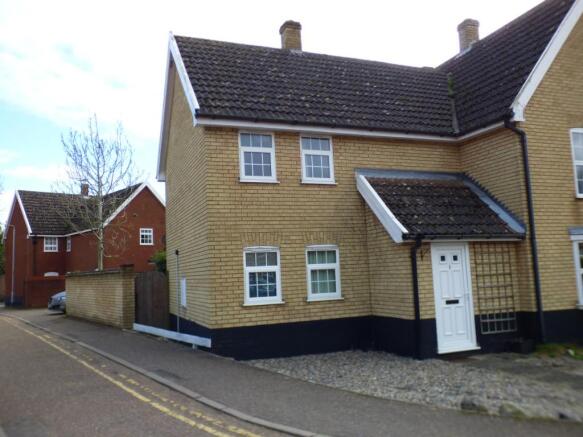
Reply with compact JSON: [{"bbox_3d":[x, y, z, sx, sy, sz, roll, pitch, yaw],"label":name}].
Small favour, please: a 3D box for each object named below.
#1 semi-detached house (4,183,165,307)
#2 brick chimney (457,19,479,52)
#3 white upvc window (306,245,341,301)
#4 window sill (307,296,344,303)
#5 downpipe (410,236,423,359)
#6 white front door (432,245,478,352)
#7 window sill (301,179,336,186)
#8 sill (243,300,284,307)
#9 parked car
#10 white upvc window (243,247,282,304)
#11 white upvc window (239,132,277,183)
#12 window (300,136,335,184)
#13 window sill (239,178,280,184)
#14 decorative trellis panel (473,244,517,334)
[{"bbox_3d":[-12.708,1.585,31.867,7.700,7.800,11.500,3,-9,-43],"label":"semi-detached house"},{"bbox_3d":[5.625,-5.736,15.593,0.510,1.020,0.450,0,-7,-21],"label":"brick chimney"},{"bbox_3d":[0.643,1.077,9.899,0.731,1.057,0.080,0,-7,-21],"label":"white upvc window"},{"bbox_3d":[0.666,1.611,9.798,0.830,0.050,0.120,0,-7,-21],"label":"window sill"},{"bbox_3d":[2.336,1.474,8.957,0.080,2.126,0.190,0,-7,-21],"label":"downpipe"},{"bbox_3d":[3.057,1.461,9.167,0.910,2.032,0.100,0,-7,-21],"label":"white front door"},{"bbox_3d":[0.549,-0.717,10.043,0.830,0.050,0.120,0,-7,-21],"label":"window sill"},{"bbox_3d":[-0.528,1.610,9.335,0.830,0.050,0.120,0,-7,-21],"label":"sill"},{"bbox_3d":[-9.252,3.623,23.085,1.780,1.460,4.200,-8,-9,43],"label":"parked car"},{"bbox_3d":[-0.556,1.100,9.403,0.772,1.108,0.100,0,-7,-21],"label":"white upvc window"},{"bbox_3d":[-0.671,-1.204,9.655,0.760,1.016,0.100,0,-7,-21],"label":"white upvc window"},{"bbox_3d":[0.540,-1.210,10.134,0.747,1.017,0.100,0,-7,-21],"label":"window"},{"bbox_3d":[-0.615,-0.729,9.573,0.824,0.066,0.130,0,-7,-21],"label":"window sill"},{"bbox_3d":[4.084,1.359,9.720,0.910,1.800,0.040,0,-7,-21],"label":"decorative trellis panel"}]

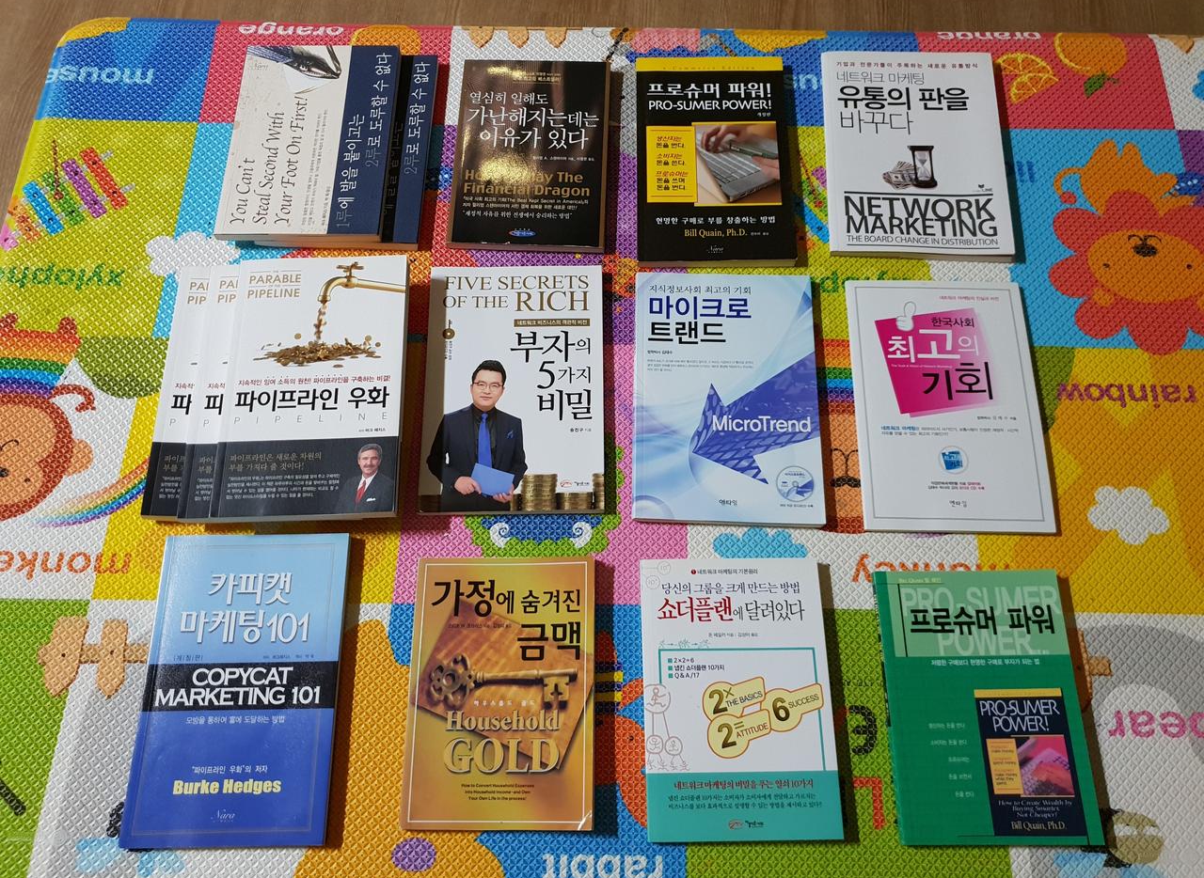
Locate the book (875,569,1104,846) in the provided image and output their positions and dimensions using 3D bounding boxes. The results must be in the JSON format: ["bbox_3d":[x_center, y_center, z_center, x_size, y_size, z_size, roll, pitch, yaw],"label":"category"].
[{"bbox_3d":[0.287,0.199,0.684,0.142,0.011,0.197,-1,71,1],"label":"book"}]

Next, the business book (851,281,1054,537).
[{"bbox_3d":[0.290,-0.031,0.766,0.152,0.007,0.225,1,71,1],"label":"business book"}]

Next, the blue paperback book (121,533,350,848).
[{"bbox_3d":[-0.278,0.189,0.699,0.149,0.009,0.231,-1,71,1],"label":"blue paperback book"}]

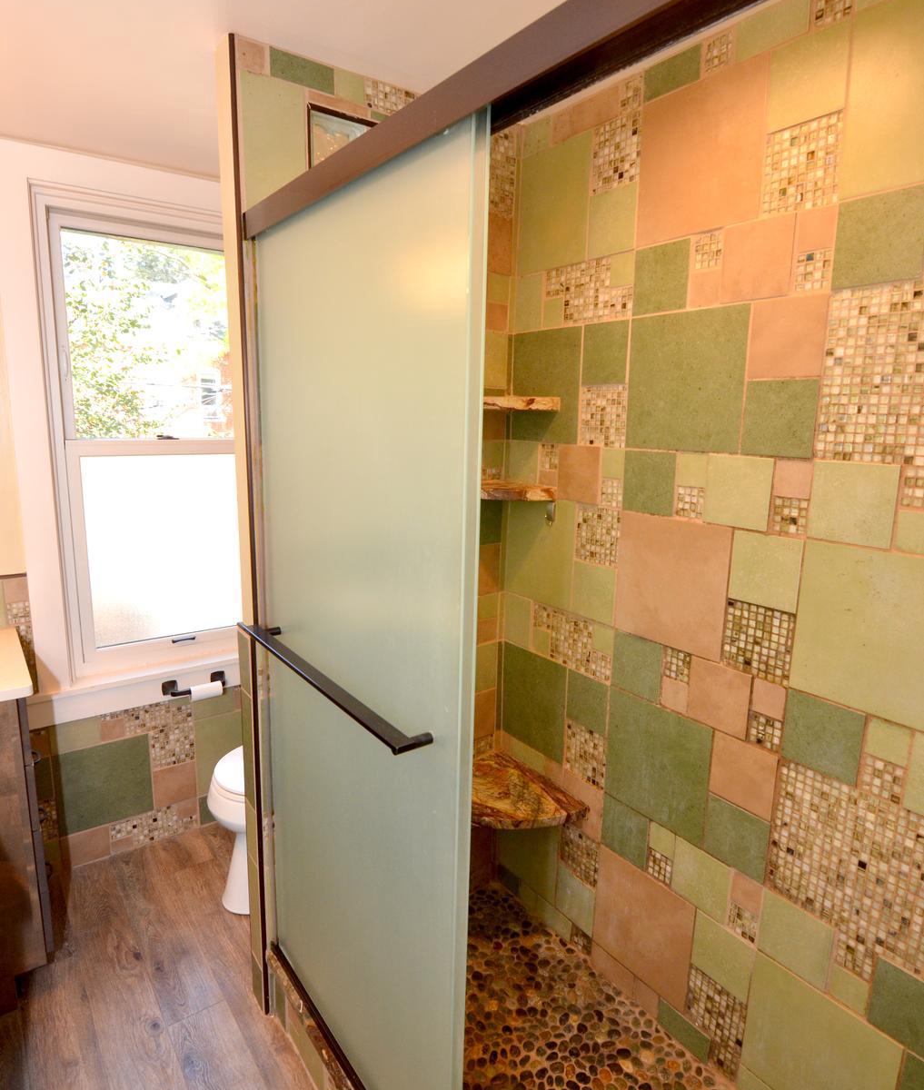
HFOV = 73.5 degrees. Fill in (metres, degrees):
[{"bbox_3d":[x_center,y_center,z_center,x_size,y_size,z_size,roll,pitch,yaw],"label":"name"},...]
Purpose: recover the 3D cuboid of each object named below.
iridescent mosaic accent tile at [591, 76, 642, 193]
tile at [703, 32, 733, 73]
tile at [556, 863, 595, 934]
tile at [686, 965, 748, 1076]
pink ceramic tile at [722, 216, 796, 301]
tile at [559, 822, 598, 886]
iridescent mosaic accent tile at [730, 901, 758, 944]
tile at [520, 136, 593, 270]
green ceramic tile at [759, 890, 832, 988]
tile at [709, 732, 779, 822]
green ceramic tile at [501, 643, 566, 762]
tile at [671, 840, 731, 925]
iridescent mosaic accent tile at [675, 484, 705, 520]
[{"bbox_3d":[0.375,-0.972,1.489,0.010,0.217,0.150,-6,13,-35],"label":"iridescent mosaic accent tile"},{"bbox_3d":[0.529,-1.005,1.265,0.010,0.068,0.070,-6,13,-35],"label":"tile"},{"bbox_3d":[0.343,1.061,1.854,0.010,0.146,0.146,-8,14,-38],"label":"tile"},{"bbox_3d":[0.617,1.157,1.510,0.012,0.221,0.149,-7,12,-36],"label":"tile"},{"bbox_3d":[0.601,-0.573,1.256,0.011,0.149,0.149,-6,12,-35],"label":"pink ceramic tile"},{"bbox_3d":[0.353,0.924,1.852,0.010,0.148,0.148,-7,13,-36],"label":"tile"},{"bbox_3d":[0.645,0.857,1.410,0.011,0.074,0.074,-6,12,-35],"label":"iridescent mosaic accent tile"},{"bbox_3d":[0.244,-0.891,1.636,0.010,0.298,0.244,-8,14,-38],"label":"tile"},{"bbox_3d":[0.711,0.835,1.313,0.011,0.149,0.149,-6,12,-35],"label":"green ceramic tile"},{"bbox_3d":[0.636,0.520,1.399,0.010,0.151,0.149,-7,13,-36],"label":"tile"},{"bbox_3d":[0.231,0.489,1.942,0.010,0.305,0.284,-6,12,-35],"label":"green ceramic tile"},{"bbox_3d":[0.579,0.805,1.496,0.011,0.149,0.149,-6,12,-35],"label":"tile"},{"bbox_3d":[0.529,-0.100,1.427,0.008,0.074,0.074,-6,12,-35],"label":"iridescent mosaic accent tile"}]

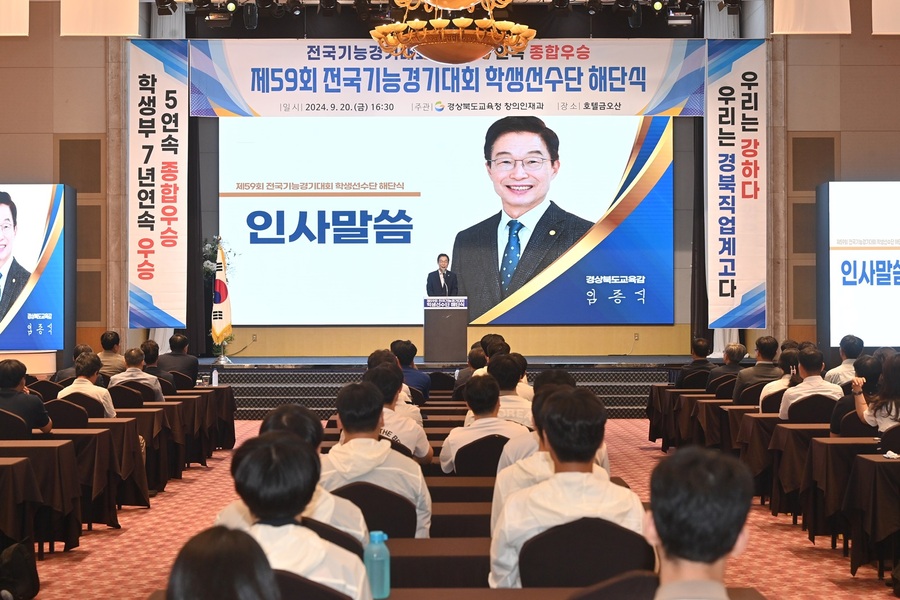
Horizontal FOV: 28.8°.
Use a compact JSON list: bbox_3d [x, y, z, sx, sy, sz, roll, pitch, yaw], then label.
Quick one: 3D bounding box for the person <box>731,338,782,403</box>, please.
[{"bbox_3d":[2.828,1.009,16.093,0.510,1.348,0.800,0,0,-9],"label":"person"}]

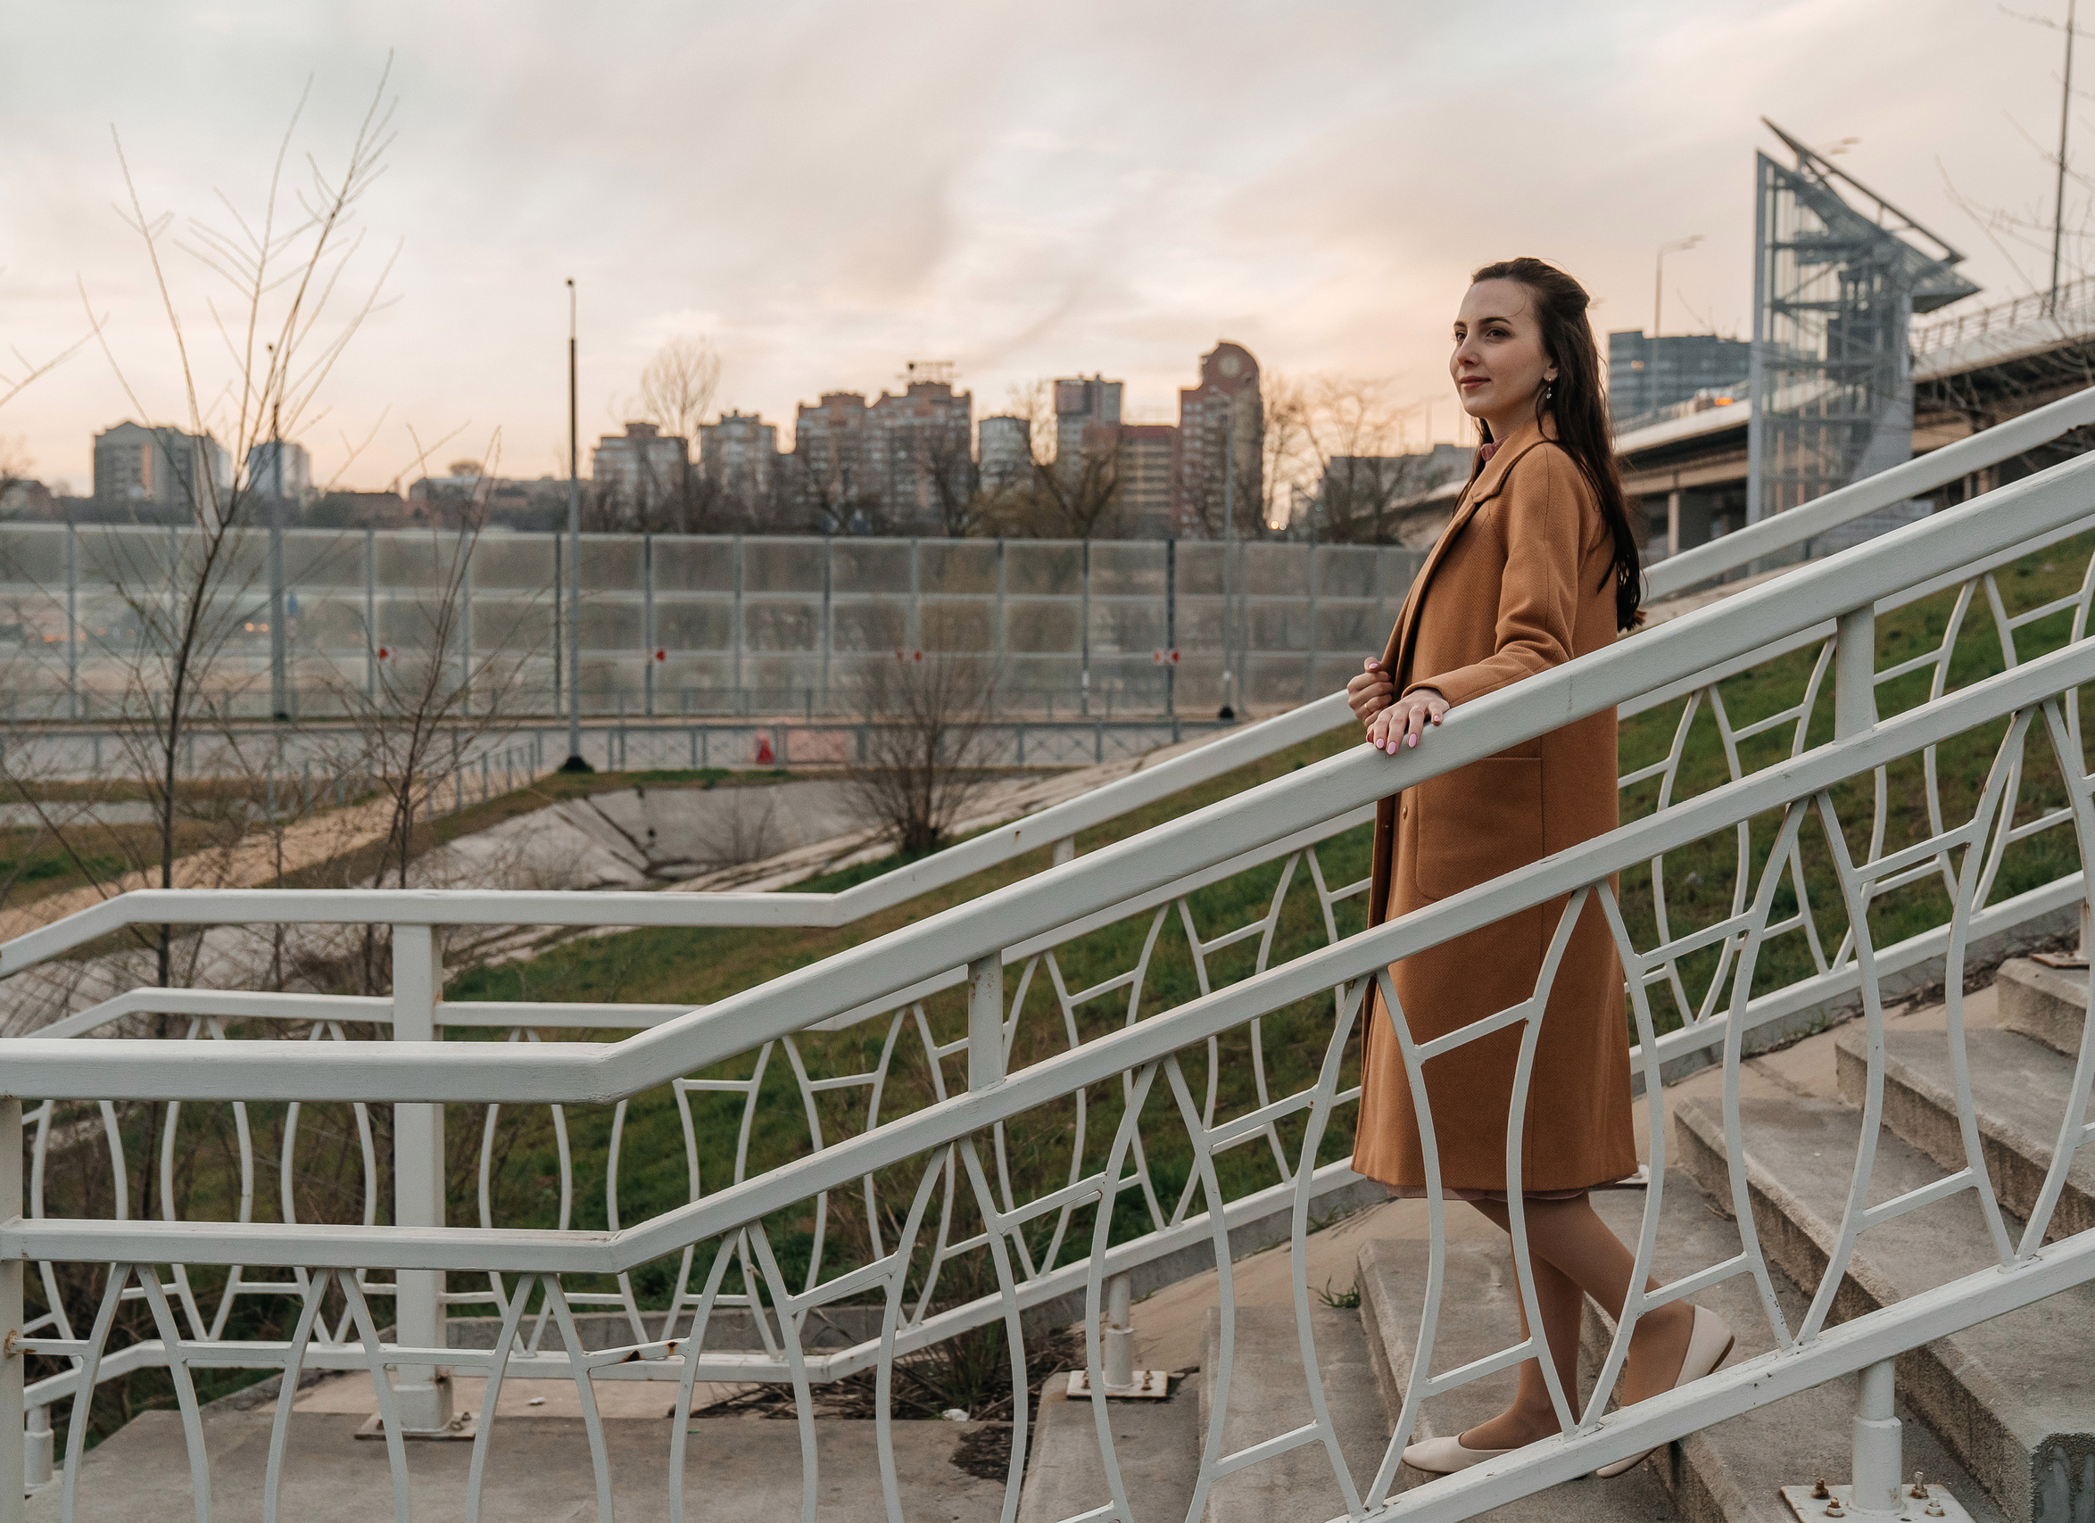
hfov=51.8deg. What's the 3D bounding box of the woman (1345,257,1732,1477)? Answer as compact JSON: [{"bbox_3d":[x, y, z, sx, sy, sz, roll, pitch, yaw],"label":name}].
[{"bbox_3d":[0.676,0.148,3.000,0.540,1.690,0.500,0,2,-10],"label":"woman"}]

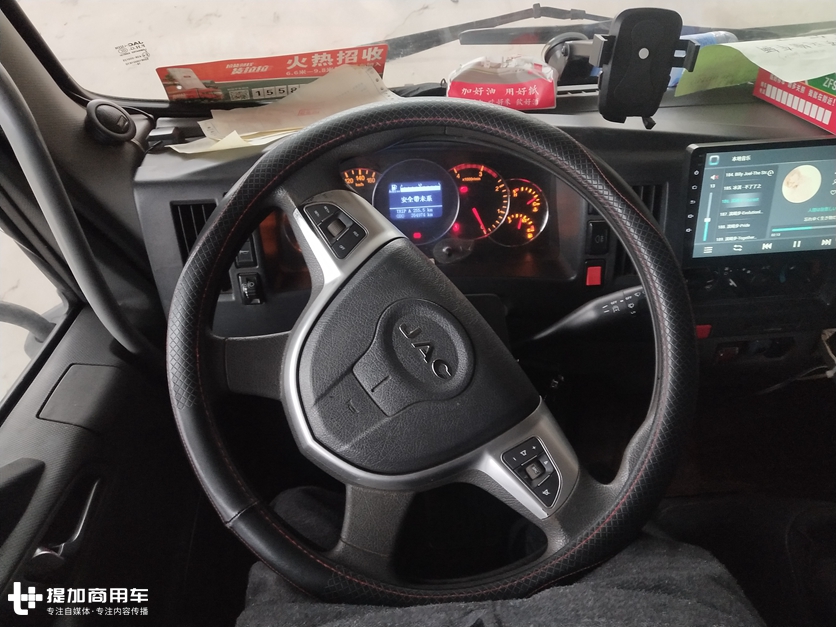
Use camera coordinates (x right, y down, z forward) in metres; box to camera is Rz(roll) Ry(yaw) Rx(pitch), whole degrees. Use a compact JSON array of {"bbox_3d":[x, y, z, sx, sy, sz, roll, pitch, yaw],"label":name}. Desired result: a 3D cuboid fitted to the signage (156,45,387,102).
[{"bbox_3d":[-0.190,-0.328,1.005,0.310,0.094,0.010,-8,68,-10],"label":"signage"}]

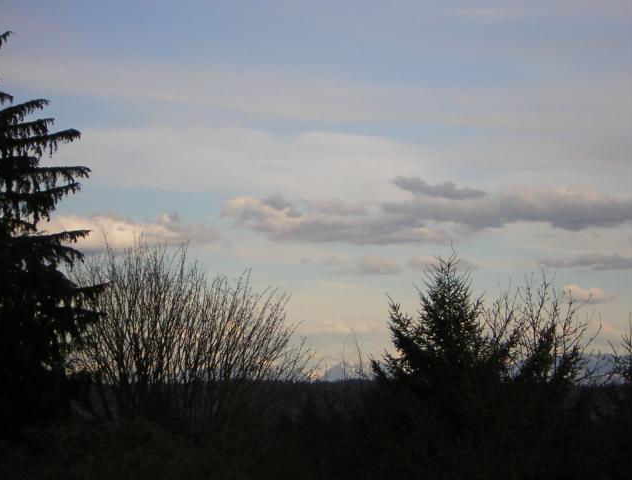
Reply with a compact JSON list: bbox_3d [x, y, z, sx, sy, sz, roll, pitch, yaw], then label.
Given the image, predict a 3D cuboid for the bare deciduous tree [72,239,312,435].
[{"bbox_3d":[-2.660,2.143,43.000,5.100,4.300,4.700,0,-4,0],"label":"bare deciduous tree"}]

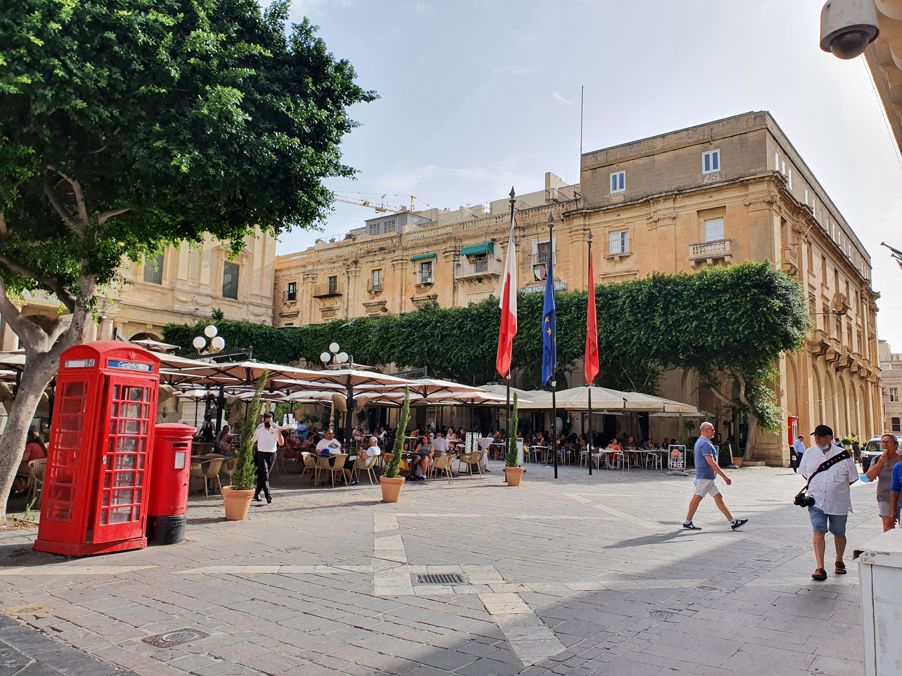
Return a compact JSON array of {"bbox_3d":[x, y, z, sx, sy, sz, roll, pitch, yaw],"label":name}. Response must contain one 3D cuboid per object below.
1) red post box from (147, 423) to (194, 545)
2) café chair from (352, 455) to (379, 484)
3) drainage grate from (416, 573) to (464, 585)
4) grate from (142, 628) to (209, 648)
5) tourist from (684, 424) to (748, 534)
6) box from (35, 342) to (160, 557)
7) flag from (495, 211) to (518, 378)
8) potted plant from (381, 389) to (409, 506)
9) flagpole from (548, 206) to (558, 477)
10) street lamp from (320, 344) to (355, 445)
[{"bbox_3d":[-3.770,1.938,9.116,0.630,1.555,0.620,-4,-10,38],"label":"red post box"},{"bbox_3d":[-2.362,3.626,18.728,0.610,0.790,0.580,-1,-8,14],"label":"café chair"},{"bbox_3d":[-0.101,2.554,7.145,0.470,0.040,0.470,2,-8,-7],"label":"drainage grate"},{"bbox_3d":[-2.038,2.237,5.027,0.283,0.030,0.386,-3,-9,33],"label":"grate"},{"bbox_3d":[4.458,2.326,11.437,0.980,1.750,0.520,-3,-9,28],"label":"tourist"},{"bbox_3d":[-4.411,1.363,8.565,0.910,2.520,0.890,-3,-9,29],"label":"box"},{"bbox_3d":[1.772,-1.414,22.019,0.658,5.562,0.400,1,-8,5],"label":"flag"},{"bbox_3d":[-1.208,2.312,14.809,0.580,2.469,0.560,2,-8,0],"label":"potted plant"},{"bbox_3d":[3.653,0.154,24.059,0.180,9.480,0.180,0,-8,0],"label":"flagpole"},{"bbox_3d":[-4.728,2.610,27.077,1.050,4.900,1.050,1,-8,0],"label":"street lamp"}]

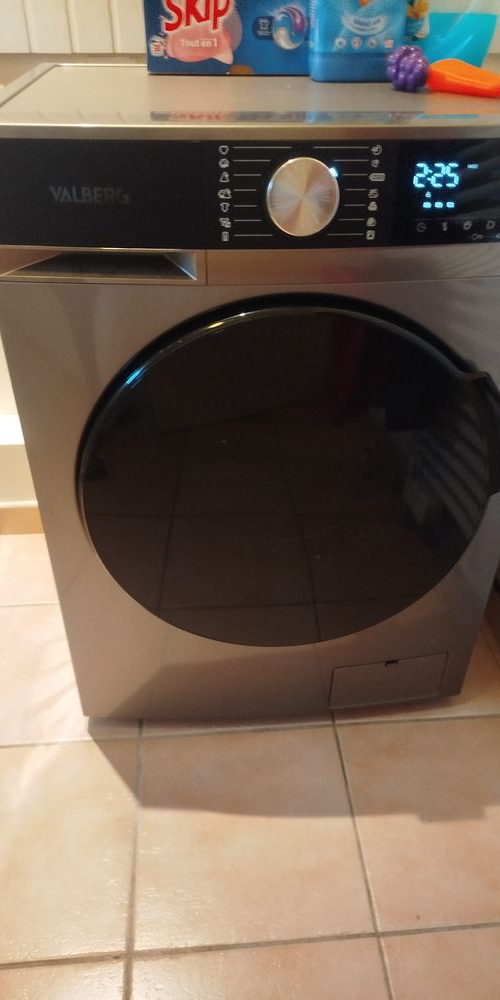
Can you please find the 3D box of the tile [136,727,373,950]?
[{"bbox_3d":[-0.006,0.457,0.972,0.302,0.012,0.302,-2,36,-4],"label":"tile"}]

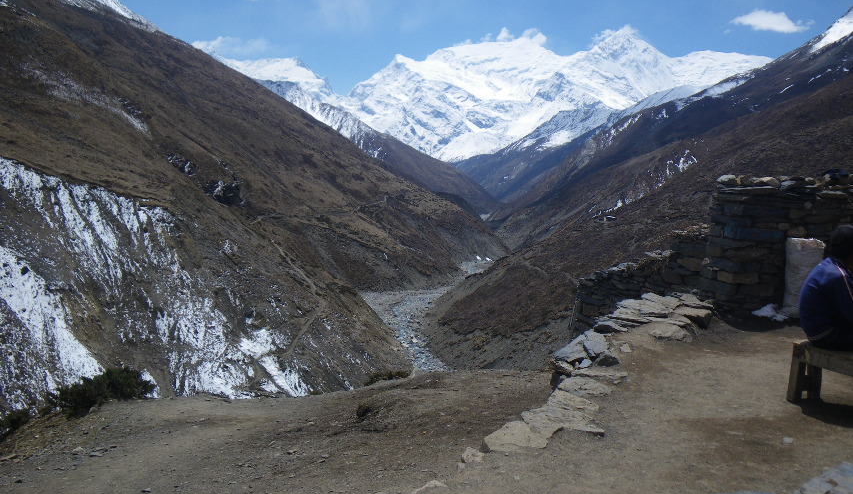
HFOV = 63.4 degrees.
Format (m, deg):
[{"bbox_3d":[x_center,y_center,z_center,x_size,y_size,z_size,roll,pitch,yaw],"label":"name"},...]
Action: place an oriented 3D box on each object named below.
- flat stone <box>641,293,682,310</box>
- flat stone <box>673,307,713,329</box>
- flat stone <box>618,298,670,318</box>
[{"bbox_3d":[2.513,0.581,7.400,0.270,0.060,0.500,-2,9,-13],"label":"flat stone"},{"bbox_3d":[2.693,0.719,7.000,0.363,0.130,0.388,3,8,20],"label":"flat stone"},{"bbox_3d":[2.249,0.625,7.150,0.340,0.065,0.530,-2,9,-15],"label":"flat stone"}]

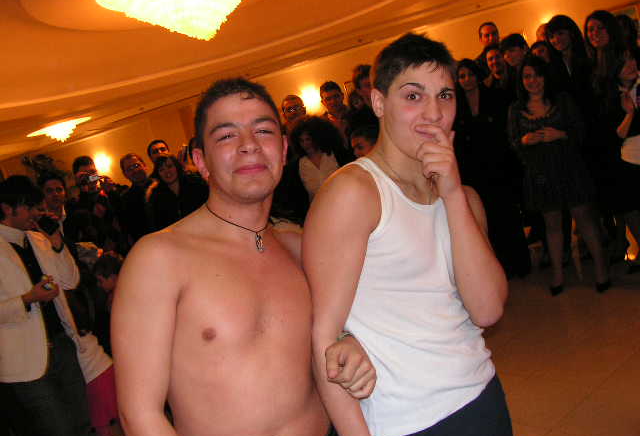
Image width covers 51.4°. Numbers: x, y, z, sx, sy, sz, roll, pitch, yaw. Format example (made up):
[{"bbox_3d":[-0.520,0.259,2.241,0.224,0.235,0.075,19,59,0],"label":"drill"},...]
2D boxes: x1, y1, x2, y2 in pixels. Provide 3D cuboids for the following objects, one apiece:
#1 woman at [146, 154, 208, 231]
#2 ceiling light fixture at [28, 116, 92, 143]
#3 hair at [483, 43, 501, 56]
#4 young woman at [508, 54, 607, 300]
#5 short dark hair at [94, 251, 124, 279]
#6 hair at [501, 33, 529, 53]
[{"bbox_3d":[-0.831,0.341,4.678,0.460,1.600,0.320,-18,9,-14],"label":"woman"},{"bbox_3d":[-3.633,-1.209,9.300,0.930,0.240,0.930,-16,9,0],"label":"ceiling light fixture"},{"bbox_3d":[1.290,-1.238,4.950,0.170,0.150,0.190,-15,9,3],"label":"hair"},{"bbox_3d":[1.574,-0.291,4.450,0.500,1.600,0.360,-11,10,24],"label":"young woman"},{"bbox_3d":[-1.112,0.255,3.500,0.170,0.160,0.180,-17,9,-11],"label":"short dark hair"},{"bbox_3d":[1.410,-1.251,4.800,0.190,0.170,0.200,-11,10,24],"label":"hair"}]

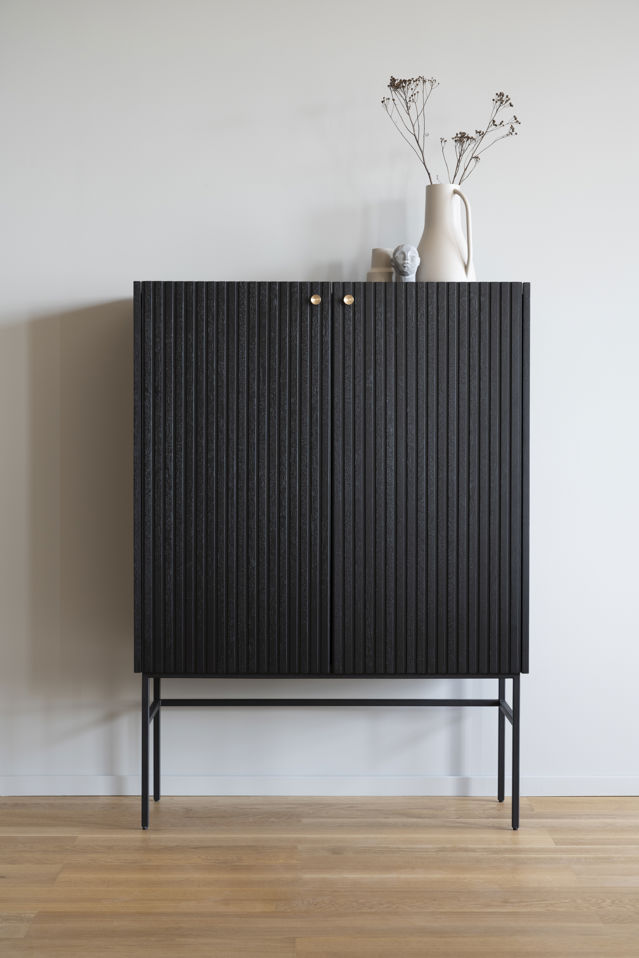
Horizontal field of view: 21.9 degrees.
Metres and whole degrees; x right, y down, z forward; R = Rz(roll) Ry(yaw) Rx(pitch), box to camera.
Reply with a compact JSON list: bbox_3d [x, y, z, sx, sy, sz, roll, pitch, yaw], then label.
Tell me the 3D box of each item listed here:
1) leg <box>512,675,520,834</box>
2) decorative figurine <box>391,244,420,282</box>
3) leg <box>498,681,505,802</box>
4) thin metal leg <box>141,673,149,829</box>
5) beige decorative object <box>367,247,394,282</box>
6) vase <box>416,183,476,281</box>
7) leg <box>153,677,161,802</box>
[{"bbox_3d":[0.503,0.697,4.214,0.017,0.401,0.017,0,1,0],"label":"leg"},{"bbox_3d":[0.225,-0.555,4.293,0.075,0.111,0.083,0,1,0],"label":"decorative figurine"},{"bbox_3d":[0.500,0.695,4.532,0.017,0.391,0.017,0,1,0],"label":"leg"},{"bbox_3d":[-0.444,0.696,4.210,0.017,0.401,0.017,0,1,0],"label":"thin metal leg"},{"bbox_3d":[0.163,-0.556,4.375,0.072,0.110,0.072,0,1,0],"label":"beige decorative object"},{"bbox_3d":[0.334,-0.642,4.377,0.192,0.282,0.181,0,1,0],"label":"vase"},{"bbox_3d":[-0.446,0.693,4.528,0.017,0.391,0.017,0,1,0],"label":"leg"}]

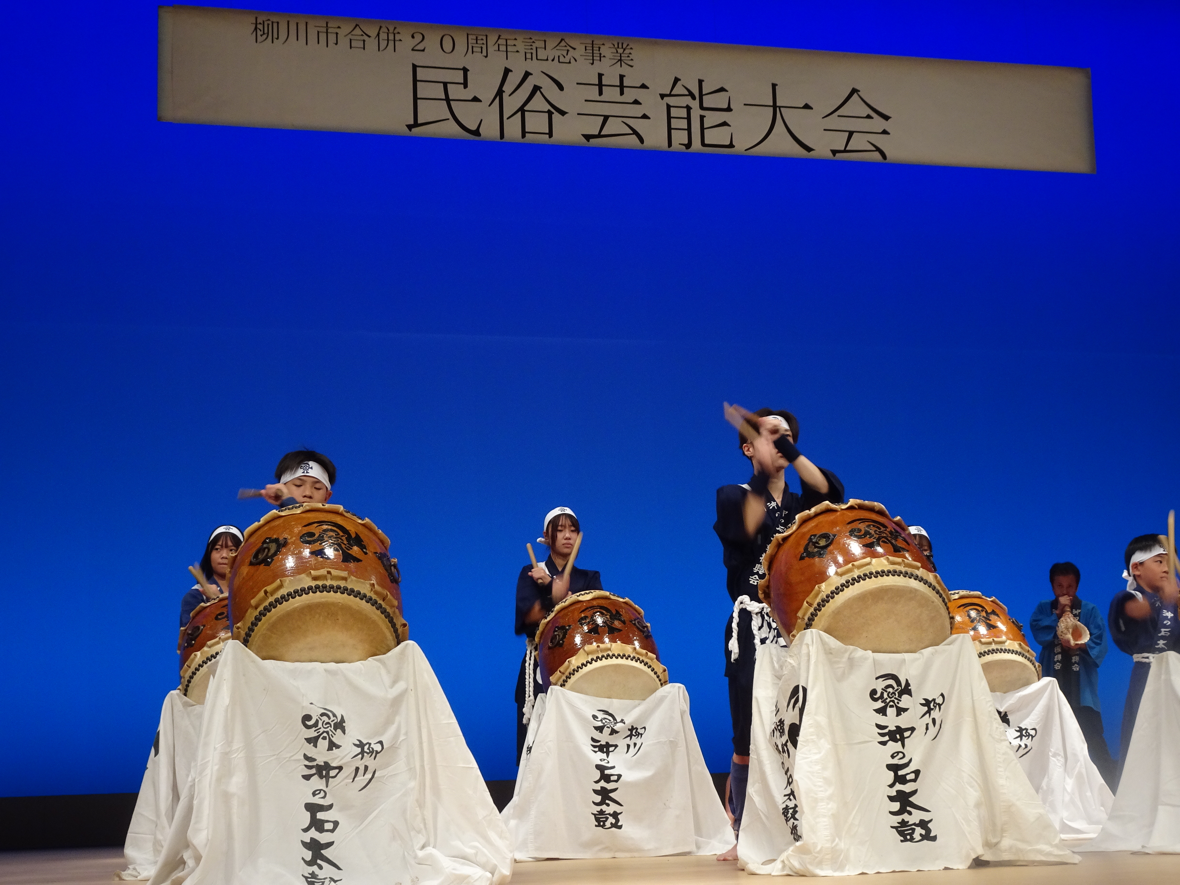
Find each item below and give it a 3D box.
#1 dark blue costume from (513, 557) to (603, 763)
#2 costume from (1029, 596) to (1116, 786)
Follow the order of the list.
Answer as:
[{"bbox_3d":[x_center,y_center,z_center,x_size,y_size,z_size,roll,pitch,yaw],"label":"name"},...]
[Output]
[{"bbox_3d":[-0.141,1.060,8.656,0.460,1.030,0.400,0,-11,-10],"label":"dark blue costume"},{"bbox_3d":[3.024,1.616,11.603,0.510,1.280,0.360,-4,-11,10],"label":"costume"}]

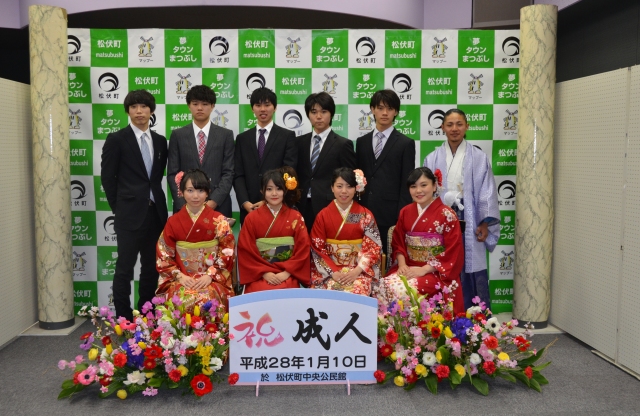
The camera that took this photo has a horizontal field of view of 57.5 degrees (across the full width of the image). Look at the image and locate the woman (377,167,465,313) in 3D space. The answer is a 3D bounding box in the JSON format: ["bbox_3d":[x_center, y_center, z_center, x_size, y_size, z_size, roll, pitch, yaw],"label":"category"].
[{"bbox_3d":[0.628,0.385,3.654,0.510,1.250,0.670,2,5,22],"label":"woman"}]

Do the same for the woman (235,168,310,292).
[{"bbox_3d":[-0.295,0.338,3.767,0.480,1.185,0.660,0,4,-4],"label":"woman"}]

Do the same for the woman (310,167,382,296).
[{"bbox_3d":[0.165,0.384,3.654,0.460,1.250,0.650,0,5,4],"label":"woman"}]

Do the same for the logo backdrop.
[{"bbox_3d":[-0.199,-0.256,4.602,3.672,2.256,0.060,0,4,-1],"label":"logo backdrop"}]

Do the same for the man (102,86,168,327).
[{"bbox_3d":[-1.325,0.018,4.214,0.470,1.755,0.310,-3,5,-36],"label":"man"}]

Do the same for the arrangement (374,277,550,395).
[{"bbox_3d":[0.824,0.725,3.431,0.970,0.610,0.500,1,5,5],"label":"arrangement"}]

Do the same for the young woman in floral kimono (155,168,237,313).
[{"bbox_3d":[-0.774,0.382,3.654,0.490,1.250,0.650,-1,5,-10],"label":"young woman in floral kimono"}]

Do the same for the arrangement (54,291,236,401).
[{"bbox_3d":[-0.950,0.721,3.265,0.890,0.500,0.500,0,4,-6],"label":"arrangement"}]

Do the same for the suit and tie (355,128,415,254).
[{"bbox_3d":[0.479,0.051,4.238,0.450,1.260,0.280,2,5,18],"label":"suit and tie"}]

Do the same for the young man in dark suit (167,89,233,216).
[{"bbox_3d":[-0.849,0.060,4.149,0.480,1.810,0.290,-1,5,-9],"label":"young man in dark suit"}]

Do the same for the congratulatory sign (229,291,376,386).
[{"bbox_3d":[-0.096,0.741,3.342,0.840,0.570,0.060,0,5,2],"label":"congratulatory sign"}]

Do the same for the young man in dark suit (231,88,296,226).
[{"bbox_3d":[-0.400,0.019,4.204,0.470,1.755,0.310,0,4,5],"label":"young man in dark suit"}]

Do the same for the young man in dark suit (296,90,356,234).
[{"bbox_3d":[0.040,0.036,4.205,0.450,1.720,0.290,2,5,20],"label":"young man in dark suit"}]

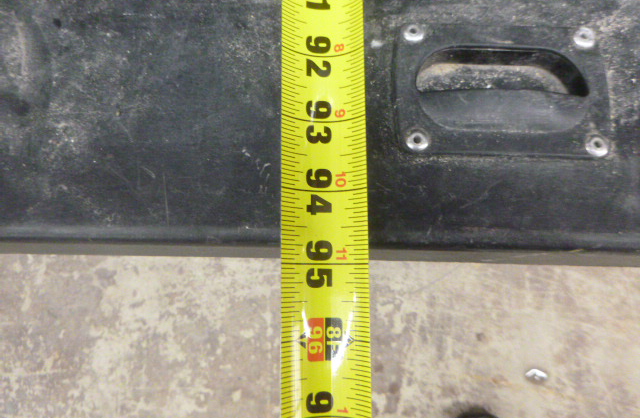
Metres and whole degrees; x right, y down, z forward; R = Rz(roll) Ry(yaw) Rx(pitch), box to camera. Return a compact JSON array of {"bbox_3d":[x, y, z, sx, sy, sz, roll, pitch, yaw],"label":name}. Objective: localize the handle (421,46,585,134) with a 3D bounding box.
[{"bbox_3d":[0.070,-0.045,0.186,0.066,0.016,0.035,1,81,0],"label":"handle"}]

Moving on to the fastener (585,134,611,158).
[{"bbox_3d":[0.105,-0.023,0.174,0.009,0.004,0.009,1,81,0],"label":"fastener"}]

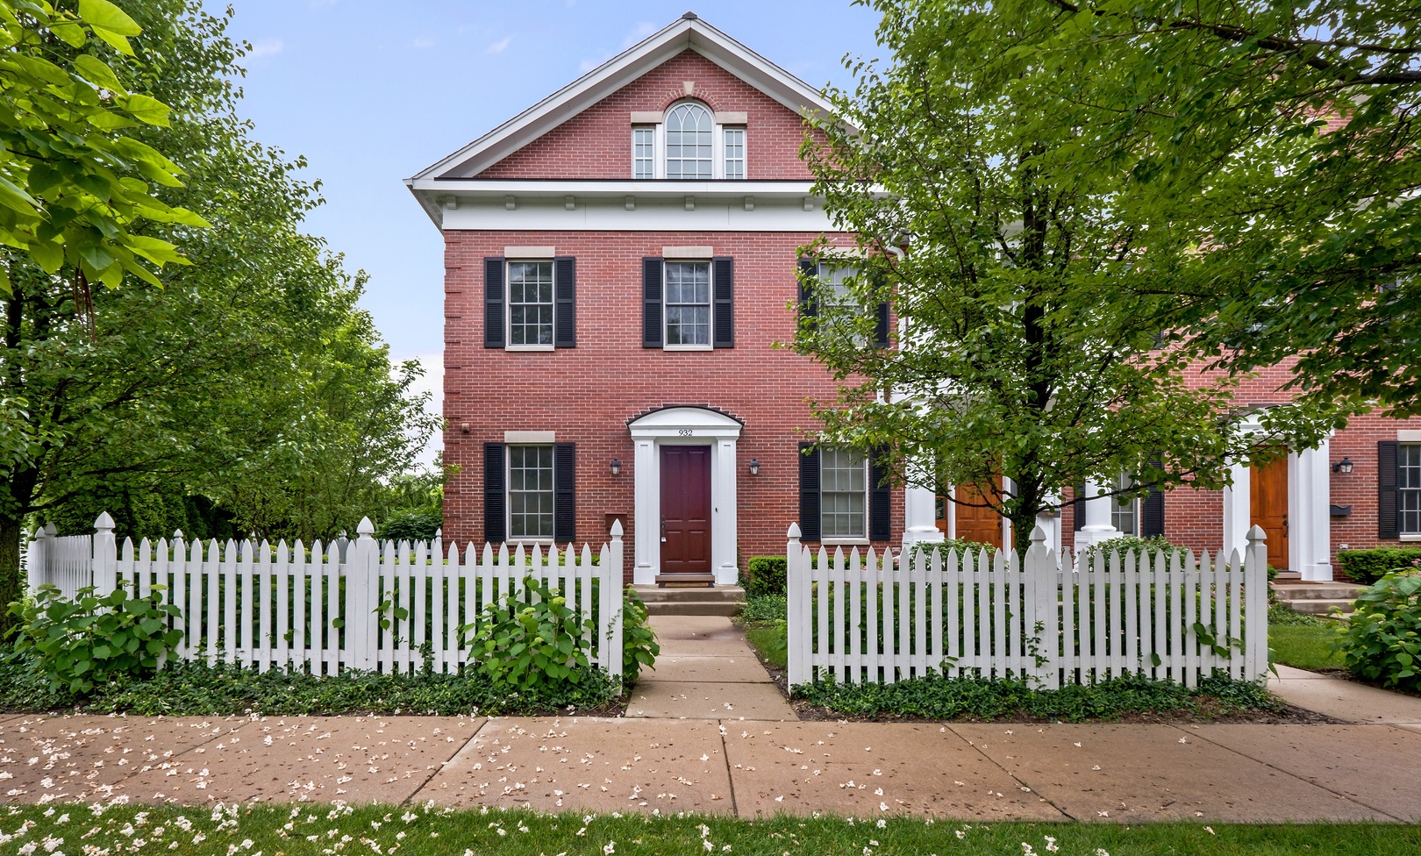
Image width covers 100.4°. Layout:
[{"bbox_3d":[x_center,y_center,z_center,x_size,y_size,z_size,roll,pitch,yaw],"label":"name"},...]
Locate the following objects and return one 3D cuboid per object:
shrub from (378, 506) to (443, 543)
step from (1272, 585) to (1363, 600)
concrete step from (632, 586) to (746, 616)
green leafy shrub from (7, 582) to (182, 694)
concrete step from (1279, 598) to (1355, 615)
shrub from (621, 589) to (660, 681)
[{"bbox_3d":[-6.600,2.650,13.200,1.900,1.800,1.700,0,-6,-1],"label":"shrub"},{"bbox_3d":[9.800,2.670,9.750,1.600,0.180,0.800,0,-6,-1],"label":"step"},{"bbox_3d":[-0.340,2.720,9.450,1.780,0.340,1.200,0,-6,-1],"label":"concrete step"},{"bbox_3d":[-4.780,1.630,4.600,1.020,0.860,0.850,0,-6,-1],"label":"green leafy shrub"},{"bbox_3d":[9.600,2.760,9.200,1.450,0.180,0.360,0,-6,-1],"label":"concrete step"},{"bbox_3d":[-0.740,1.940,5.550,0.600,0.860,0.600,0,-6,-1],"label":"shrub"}]

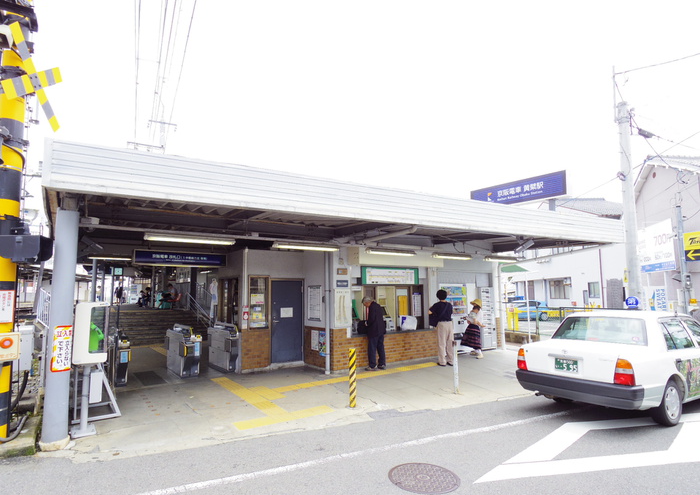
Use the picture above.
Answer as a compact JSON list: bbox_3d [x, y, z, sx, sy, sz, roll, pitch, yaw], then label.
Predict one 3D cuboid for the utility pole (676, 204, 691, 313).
[{"bbox_3d":[9.487,0.797,11.460,0.120,4.118,0.120,3,-6,-34],"label":"utility pole"}]

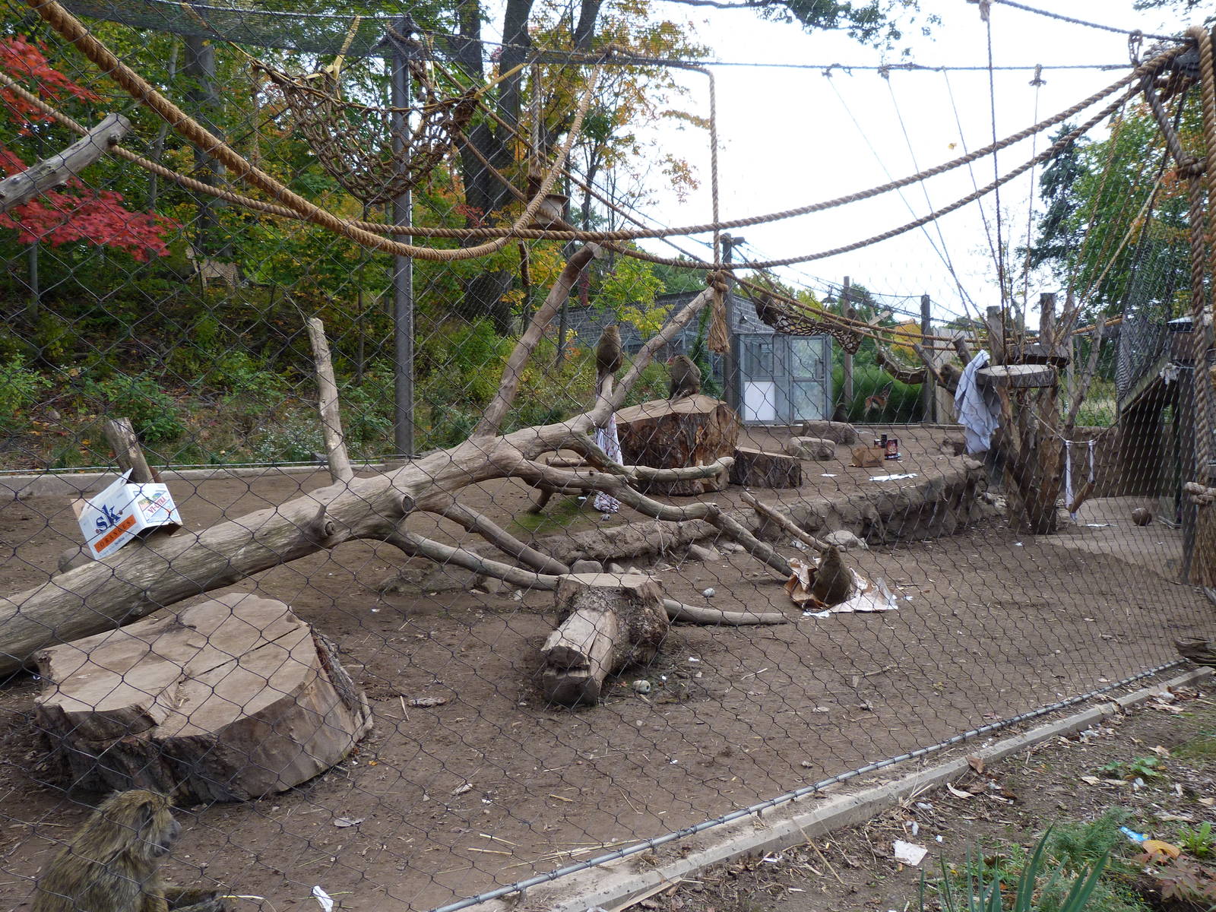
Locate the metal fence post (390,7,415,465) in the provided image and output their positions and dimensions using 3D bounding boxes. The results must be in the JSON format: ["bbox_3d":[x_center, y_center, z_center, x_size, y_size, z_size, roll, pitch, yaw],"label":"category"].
[{"bbox_3d":[-2.472,-2.550,10.558,0.220,5.135,0.220,-2,6,-30],"label":"metal fence post"}]

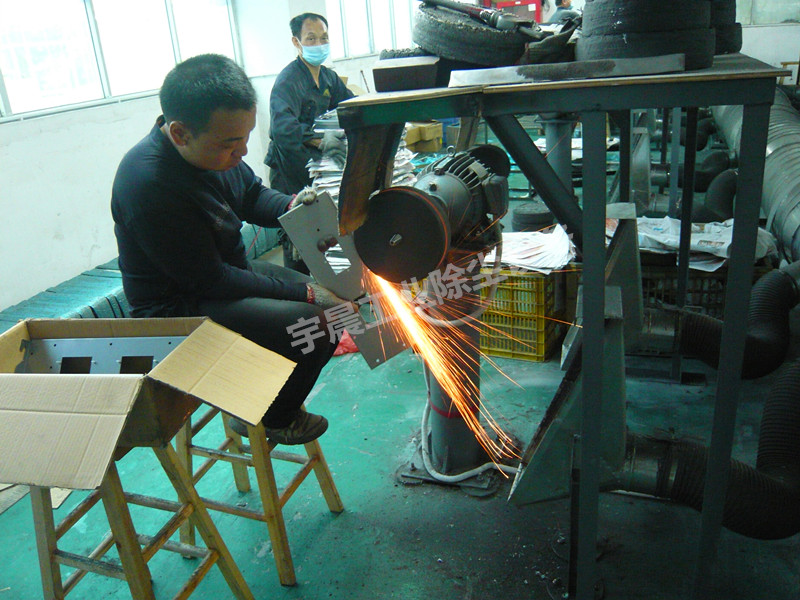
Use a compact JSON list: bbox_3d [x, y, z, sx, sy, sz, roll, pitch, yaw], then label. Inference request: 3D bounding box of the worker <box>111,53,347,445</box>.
[{"bbox_3d":[-0.470,-0.077,1.762,0.660,1.100,0.520,2,22,19],"label":"worker"}]

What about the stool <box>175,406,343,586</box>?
[{"bbox_3d":[-0.459,0.461,1.954,0.385,0.620,0.345,3,24,22],"label":"stool"}]

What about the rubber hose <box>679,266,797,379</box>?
[{"bbox_3d":[1.368,0.075,2.628,0.430,0.470,0.310,2,23,20],"label":"rubber hose"}]

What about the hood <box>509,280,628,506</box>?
[{"bbox_3d":[0.531,0.305,2.018,0.370,0.670,0.250,2,23,20],"label":"hood"}]

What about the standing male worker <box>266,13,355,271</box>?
[{"bbox_3d":[-0.443,-0.662,3.415,0.430,1.600,0.520,12,28,37],"label":"standing male worker"}]

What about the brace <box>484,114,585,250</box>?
[{"bbox_3d":[0.315,-0.277,1.429,0.050,0.345,0.050,-35,10,23],"label":"brace"}]

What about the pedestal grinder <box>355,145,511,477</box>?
[{"bbox_3d":[0.155,0.095,2.227,0.400,1.140,0.650,4,23,23],"label":"pedestal grinder"}]

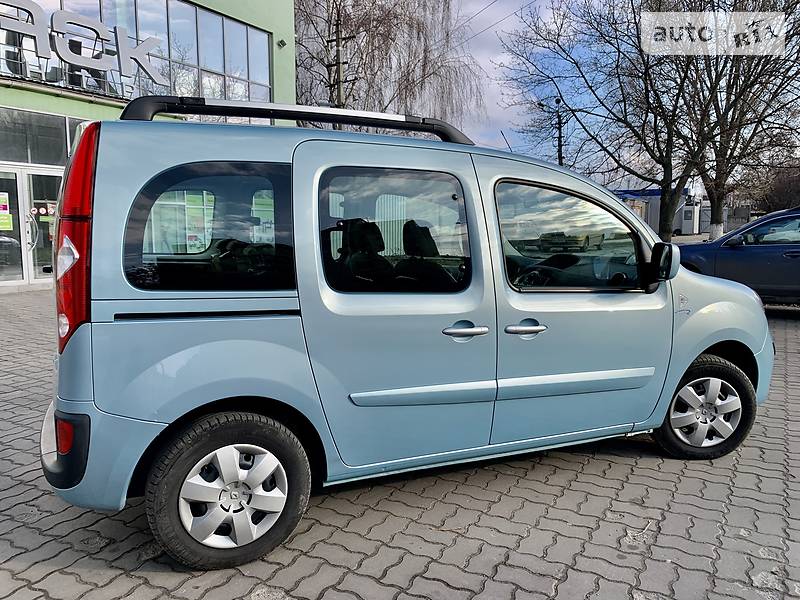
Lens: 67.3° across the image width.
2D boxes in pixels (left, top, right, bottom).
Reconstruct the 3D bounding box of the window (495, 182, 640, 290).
[{"bbox_3d":[0.870,-0.309,3.013,0.890,0.535,0.045,-3,-4,-27],"label":"window"}]

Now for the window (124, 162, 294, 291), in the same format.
[{"bbox_3d":[-0.706,-0.279,2.288,0.625,0.495,0.040,-3,-4,-23],"label":"window"}]

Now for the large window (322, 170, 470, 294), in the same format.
[{"bbox_3d":[-0.004,-0.297,2.588,0.700,0.540,0.040,-3,-4,-25],"label":"large window"}]

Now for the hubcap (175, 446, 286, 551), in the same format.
[{"bbox_3d":[-0.649,0.764,2.359,0.412,0.412,0.050,-3,6,-25],"label":"hubcap"}]

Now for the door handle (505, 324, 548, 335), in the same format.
[{"bbox_3d":[0.595,0.136,2.810,0.240,0.038,0.048,-3,6,-25],"label":"door handle"}]

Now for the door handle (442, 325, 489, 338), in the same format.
[{"bbox_3d":[0.292,0.142,2.670,0.235,0.042,0.048,-3,6,-25],"label":"door handle"}]

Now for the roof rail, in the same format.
[{"bbox_3d":[-0.345,-0.769,2.553,1.550,0.120,0.065,-3,6,-25],"label":"roof rail"}]

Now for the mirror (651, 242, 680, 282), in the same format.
[{"bbox_3d":[1.330,-0.193,3.032,0.100,0.198,0.160,-3,6,-25],"label":"mirror"}]

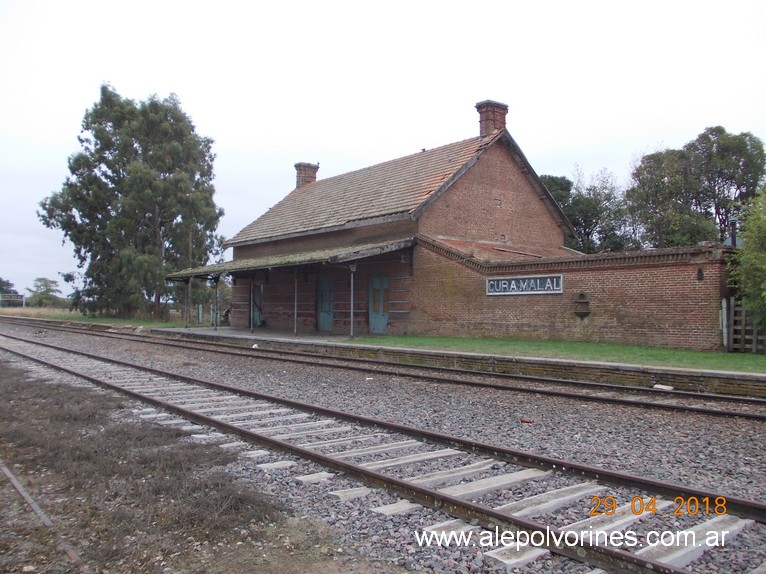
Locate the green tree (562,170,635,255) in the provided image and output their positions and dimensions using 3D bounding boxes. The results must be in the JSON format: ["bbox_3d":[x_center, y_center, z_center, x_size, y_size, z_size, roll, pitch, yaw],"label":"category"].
[{"bbox_3d":[16.428,-3.099,46.824,6.000,11.790,6.000,-1,-2,19],"label":"green tree"}]

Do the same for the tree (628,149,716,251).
[{"bbox_3d":[20.887,-3.592,44.811,7.000,12.660,6.800,-1,-2,25],"label":"tree"}]

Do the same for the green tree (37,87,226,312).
[{"bbox_3d":[-24.459,-8.222,59.660,17.500,22.800,15.500,1,-2,-22],"label":"green tree"}]

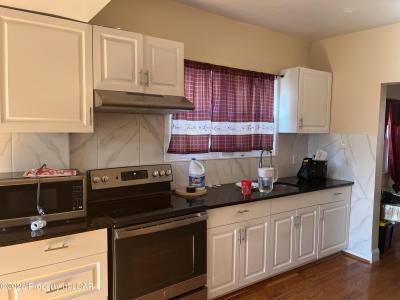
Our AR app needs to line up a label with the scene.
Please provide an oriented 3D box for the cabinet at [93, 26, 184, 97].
[{"bbox_3d":[-0.533,-0.682,2.496,0.760,0.451,0.320,-2,4,-33],"label":"cabinet"}]

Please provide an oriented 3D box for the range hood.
[{"bbox_3d":[-0.488,-0.381,2.445,0.762,0.141,0.490,-2,4,-33],"label":"range hood"}]

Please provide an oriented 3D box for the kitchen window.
[{"bbox_3d":[0.305,-0.398,3.235,1.517,0.960,0.085,-2,4,-33],"label":"kitchen window"}]

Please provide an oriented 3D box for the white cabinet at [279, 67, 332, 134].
[{"bbox_3d":[1.305,-0.582,3.714,0.598,0.754,0.303,-2,4,-33],"label":"white cabinet"}]

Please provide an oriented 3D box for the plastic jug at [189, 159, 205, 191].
[{"bbox_3d":[-0.038,0.241,2.938,0.158,0.300,0.120,0,4,-1],"label":"plastic jug"}]

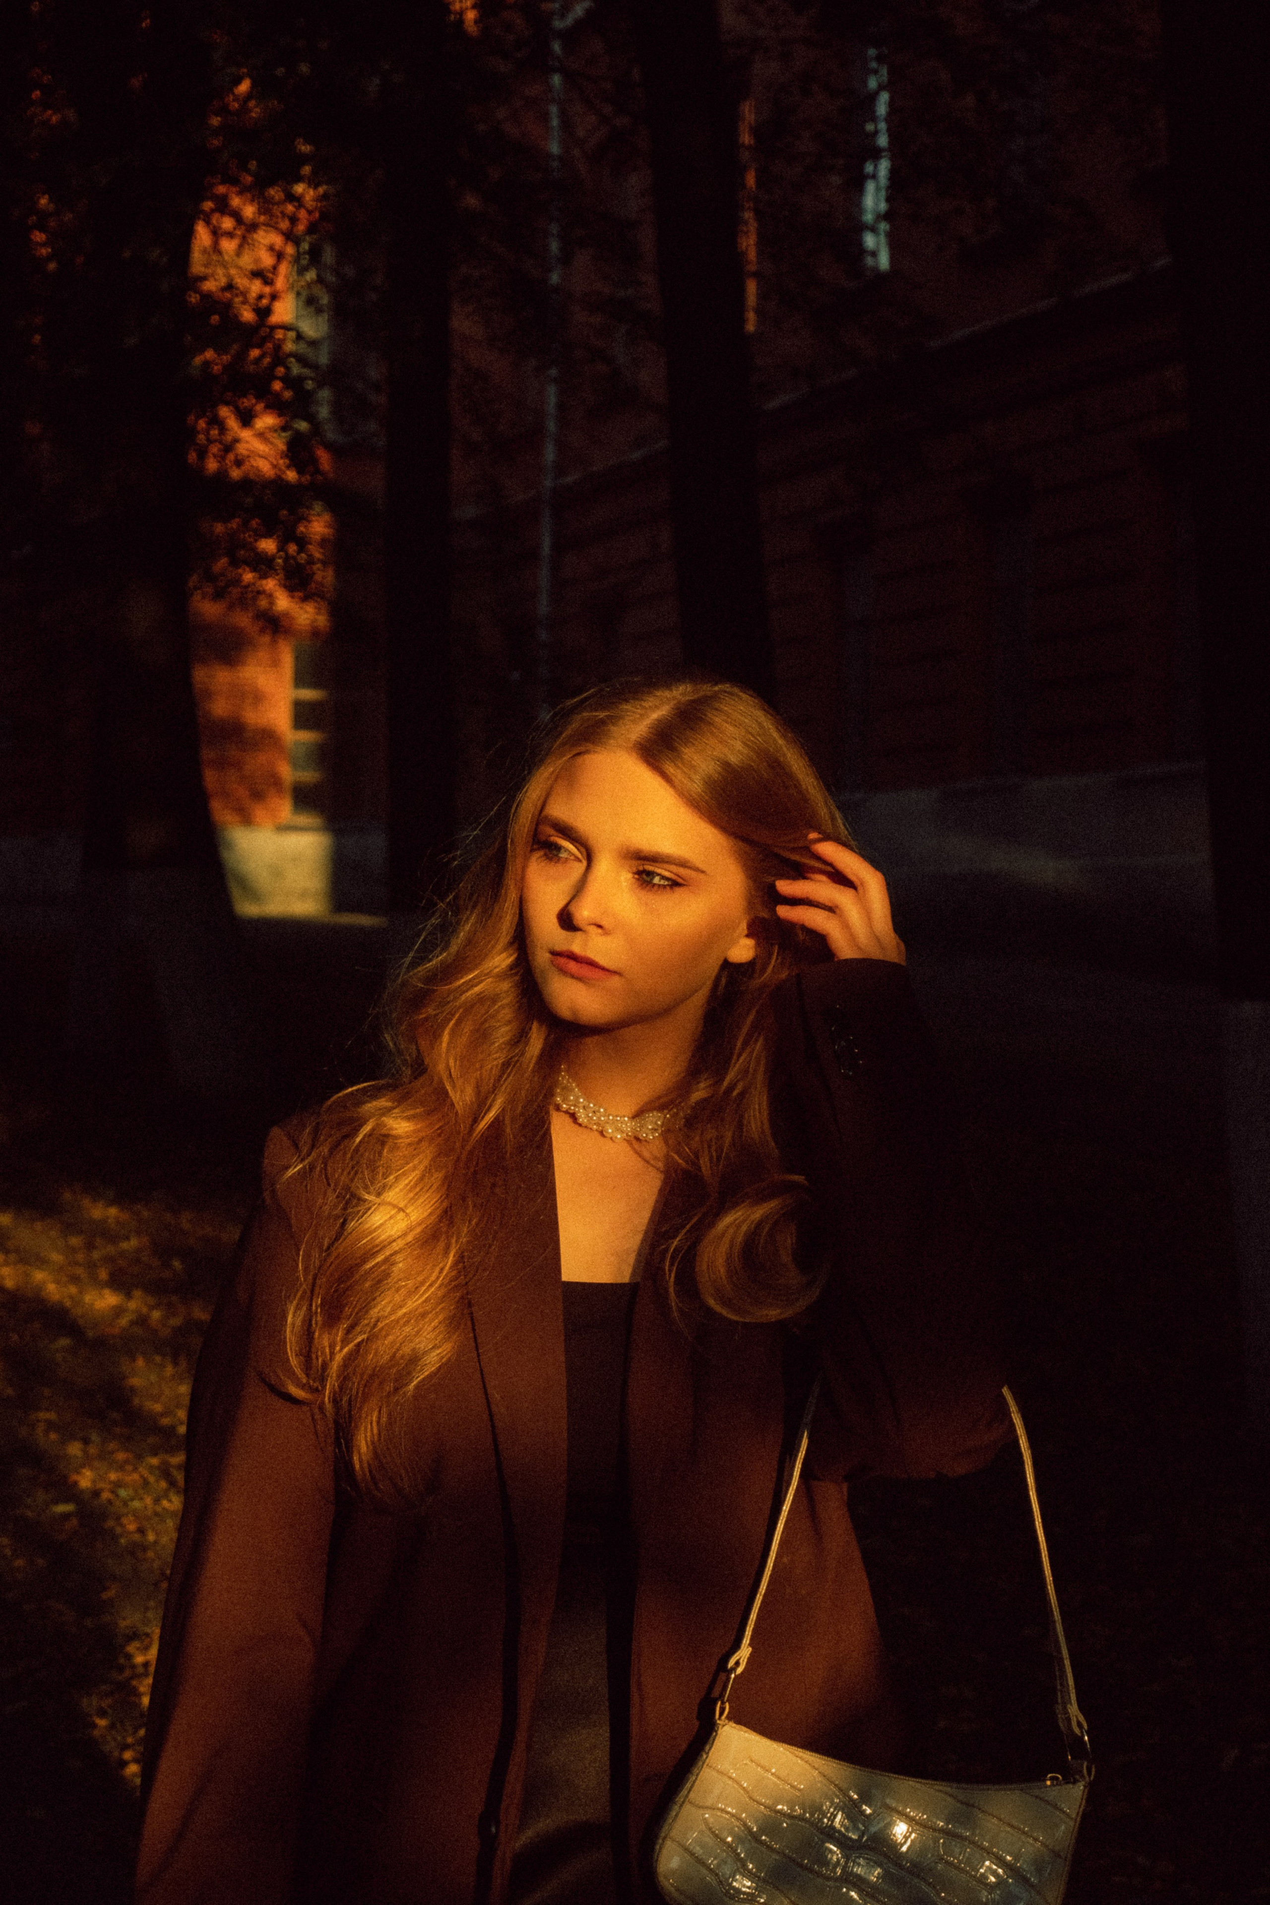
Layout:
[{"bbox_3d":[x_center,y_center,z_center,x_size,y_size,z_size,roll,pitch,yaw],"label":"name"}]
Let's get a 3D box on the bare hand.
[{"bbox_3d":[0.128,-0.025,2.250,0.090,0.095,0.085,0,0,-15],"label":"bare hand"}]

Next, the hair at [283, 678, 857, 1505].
[{"bbox_3d":[-0.042,0.087,2.270,0.360,0.515,0.270,0,0,18],"label":"hair"}]

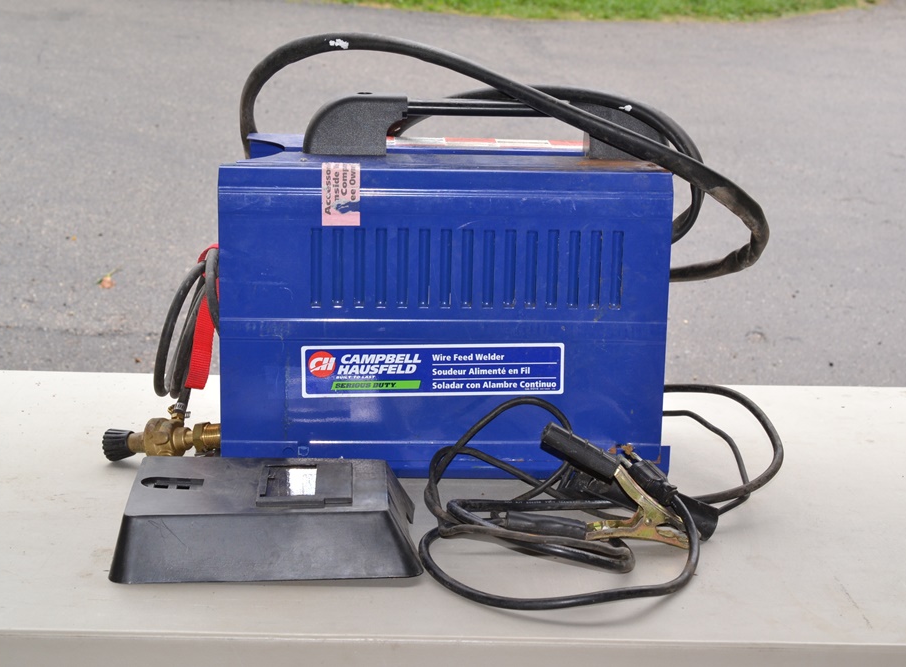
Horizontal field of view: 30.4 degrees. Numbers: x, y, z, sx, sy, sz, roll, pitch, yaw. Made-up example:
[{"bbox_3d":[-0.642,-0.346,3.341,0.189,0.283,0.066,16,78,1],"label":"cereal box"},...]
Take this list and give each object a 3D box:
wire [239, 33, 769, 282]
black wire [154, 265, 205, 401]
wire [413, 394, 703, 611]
[{"bbox_3d":[0.049,-0.189,1.810,0.565,0.260,0.210,1,13,-3],"label":"wire"},{"bbox_3d":[-0.285,-0.001,1.744,0.053,0.143,0.110,1,13,-3],"label":"black wire"},{"bbox_3d":[0.096,0.143,1.521,0.255,0.093,0.325,1,13,-3],"label":"wire"}]

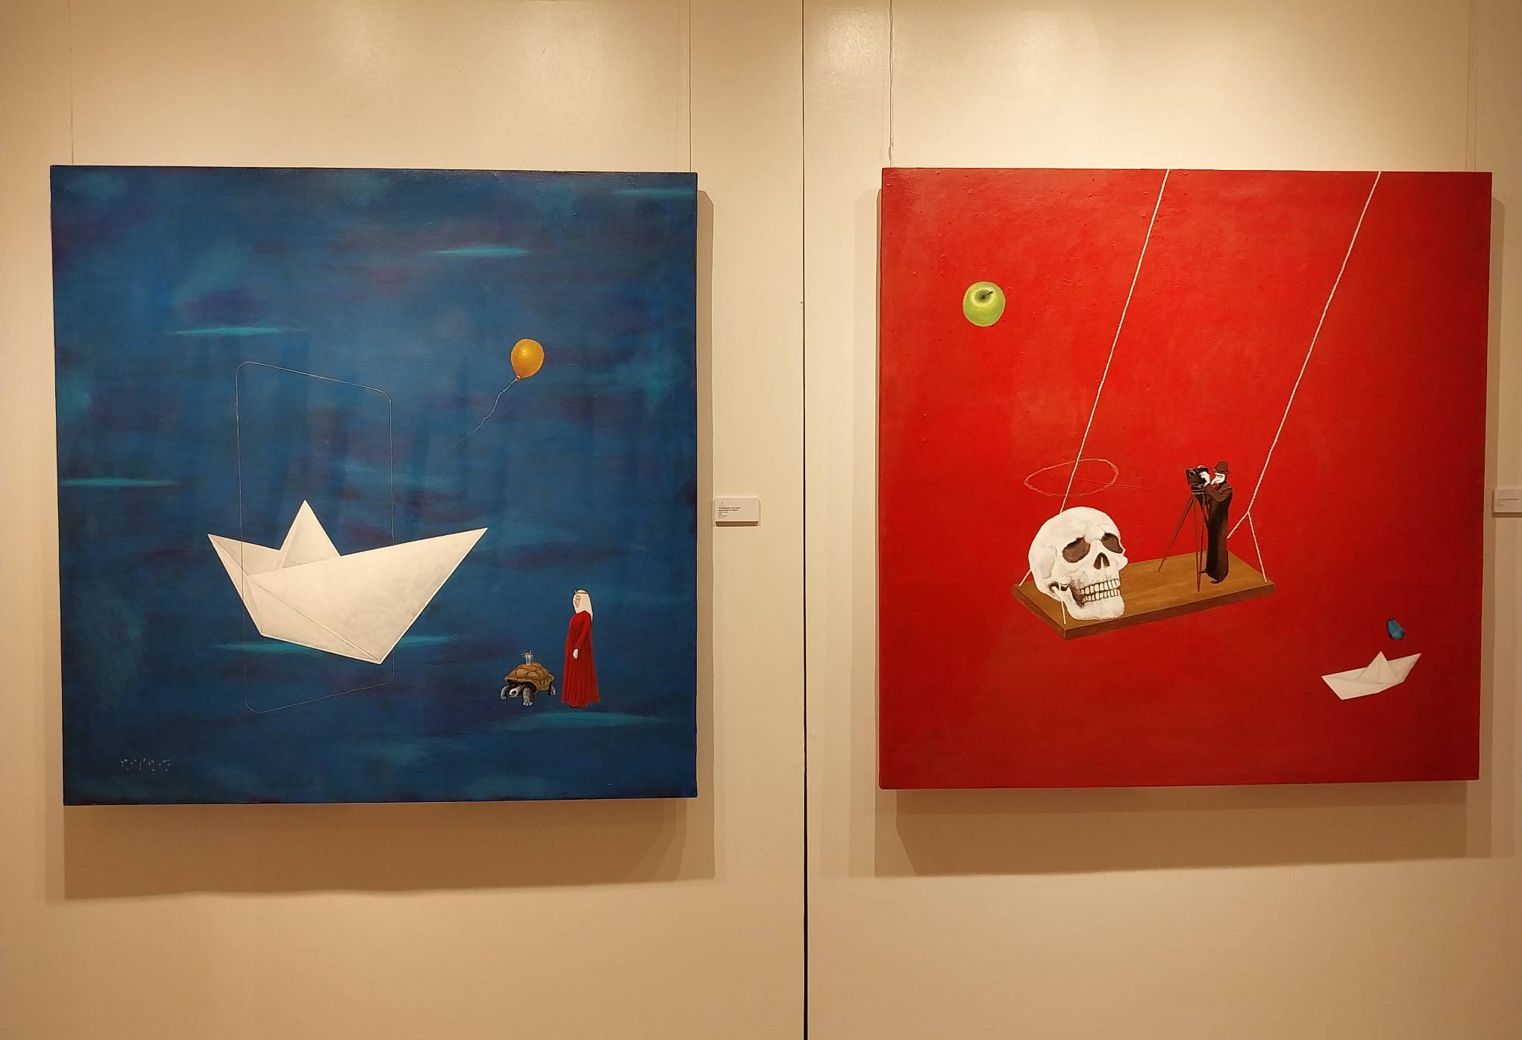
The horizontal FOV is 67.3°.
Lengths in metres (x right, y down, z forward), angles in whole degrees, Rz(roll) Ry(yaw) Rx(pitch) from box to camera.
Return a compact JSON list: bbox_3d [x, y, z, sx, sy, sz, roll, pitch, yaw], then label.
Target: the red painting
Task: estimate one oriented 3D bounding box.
[{"bbox_3d":[0.833,-0.079,2.255,1.200,1.200,0.035,0,2,-2],"label":"red painting"}]

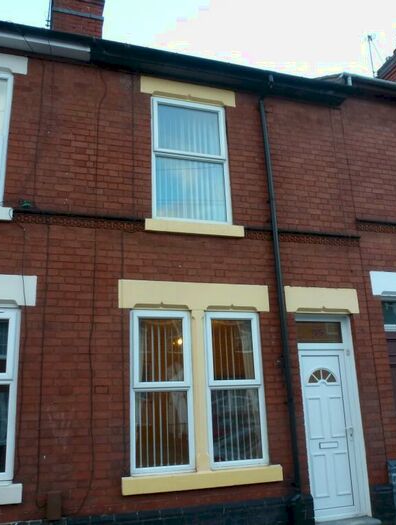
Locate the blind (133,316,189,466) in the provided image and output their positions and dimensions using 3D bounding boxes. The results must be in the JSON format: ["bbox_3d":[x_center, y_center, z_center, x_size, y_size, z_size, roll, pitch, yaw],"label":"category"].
[{"bbox_3d":[-0.418,1.455,5.544,0.624,1.674,0.090,3,-16,-17],"label":"blind"}]

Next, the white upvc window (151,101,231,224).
[{"bbox_3d":[-0.094,-1.306,6.307,1.033,1.699,0.090,3,-16,-17],"label":"white upvc window"}]

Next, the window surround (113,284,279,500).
[{"bbox_3d":[0.026,1.327,5.493,1.860,2.233,0.160,3,-16,-17],"label":"window surround"}]

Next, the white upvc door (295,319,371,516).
[{"bbox_3d":[1.584,1.832,5.989,0.800,2.386,0.090,3,-16,-17],"label":"white upvc door"}]

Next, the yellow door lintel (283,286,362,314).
[{"bbox_3d":[1.595,0.506,6.308,1.057,0.325,0.120,3,-16,-17],"label":"yellow door lintel"}]

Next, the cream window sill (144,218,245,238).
[{"bbox_3d":[-0.036,-0.394,5.955,1.261,0.143,0.120,3,-16,-17],"label":"cream window sill"}]

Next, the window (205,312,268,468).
[{"bbox_3d":[0.444,1.457,5.681,0.695,1.744,0.070,3,-16,-17],"label":"window"}]

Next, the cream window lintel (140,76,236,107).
[{"bbox_3d":[-0.127,-2.256,6.535,1.313,0.241,0.120,3,-16,-17],"label":"cream window lintel"}]

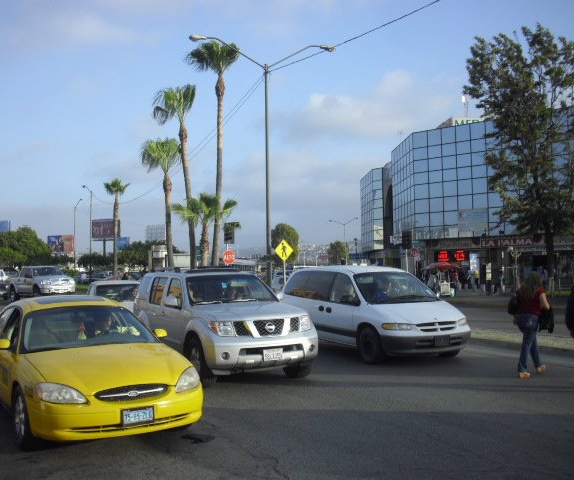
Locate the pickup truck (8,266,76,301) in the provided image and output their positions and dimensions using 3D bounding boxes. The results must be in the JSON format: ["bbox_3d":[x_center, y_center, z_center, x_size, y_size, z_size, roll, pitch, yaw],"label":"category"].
[{"bbox_3d":[-13.262,2.421,37.800,2.000,1.900,5.700,1,-3,-38],"label":"pickup truck"}]

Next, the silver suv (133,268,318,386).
[{"bbox_3d":[-1.216,1.377,12.275,1.900,1.800,4.760,0,-3,-28],"label":"silver suv"}]

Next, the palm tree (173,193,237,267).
[{"bbox_3d":[-4.176,0.410,36.000,3.250,5.700,3.100,-1,-2,0],"label":"palm tree"}]

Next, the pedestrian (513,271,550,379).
[{"bbox_3d":[3.774,1.307,10.800,0.600,1.660,0.550,-3,-3,37],"label":"pedestrian"}]

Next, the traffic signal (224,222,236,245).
[{"bbox_3d":[-2.823,-0.319,34.500,0.500,1.050,0.360,-1,-2,-6],"label":"traffic signal"}]

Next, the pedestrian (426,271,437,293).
[{"bbox_3d":[8.668,2.582,42.000,0.450,1.600,0.550,0,-2,-13],"label":"pedestrian"}]

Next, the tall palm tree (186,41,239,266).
[{"bbox_3d":[-3.732,-3.382,35.200,2.700,13.100,2.700,-1,-2,0],"label":"tall palm tree"}]

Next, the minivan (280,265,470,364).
[{"bbox_3d":[1.666,1.440,14.351,1.960,1.760,4.950,0,-3,-25],"label":"minivan"}]

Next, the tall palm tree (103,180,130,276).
[{"bbox_3d":[-13.589,-0.359,56.000,2.100,9.100,2.100,-1,-2,0],"label":"tall palm tree"}]

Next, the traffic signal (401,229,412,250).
[{"bbox_3d":[6.293,0.026,37.000,0.480,1.050,0.360,-1,-2,9],"label":"traffic signal"}]

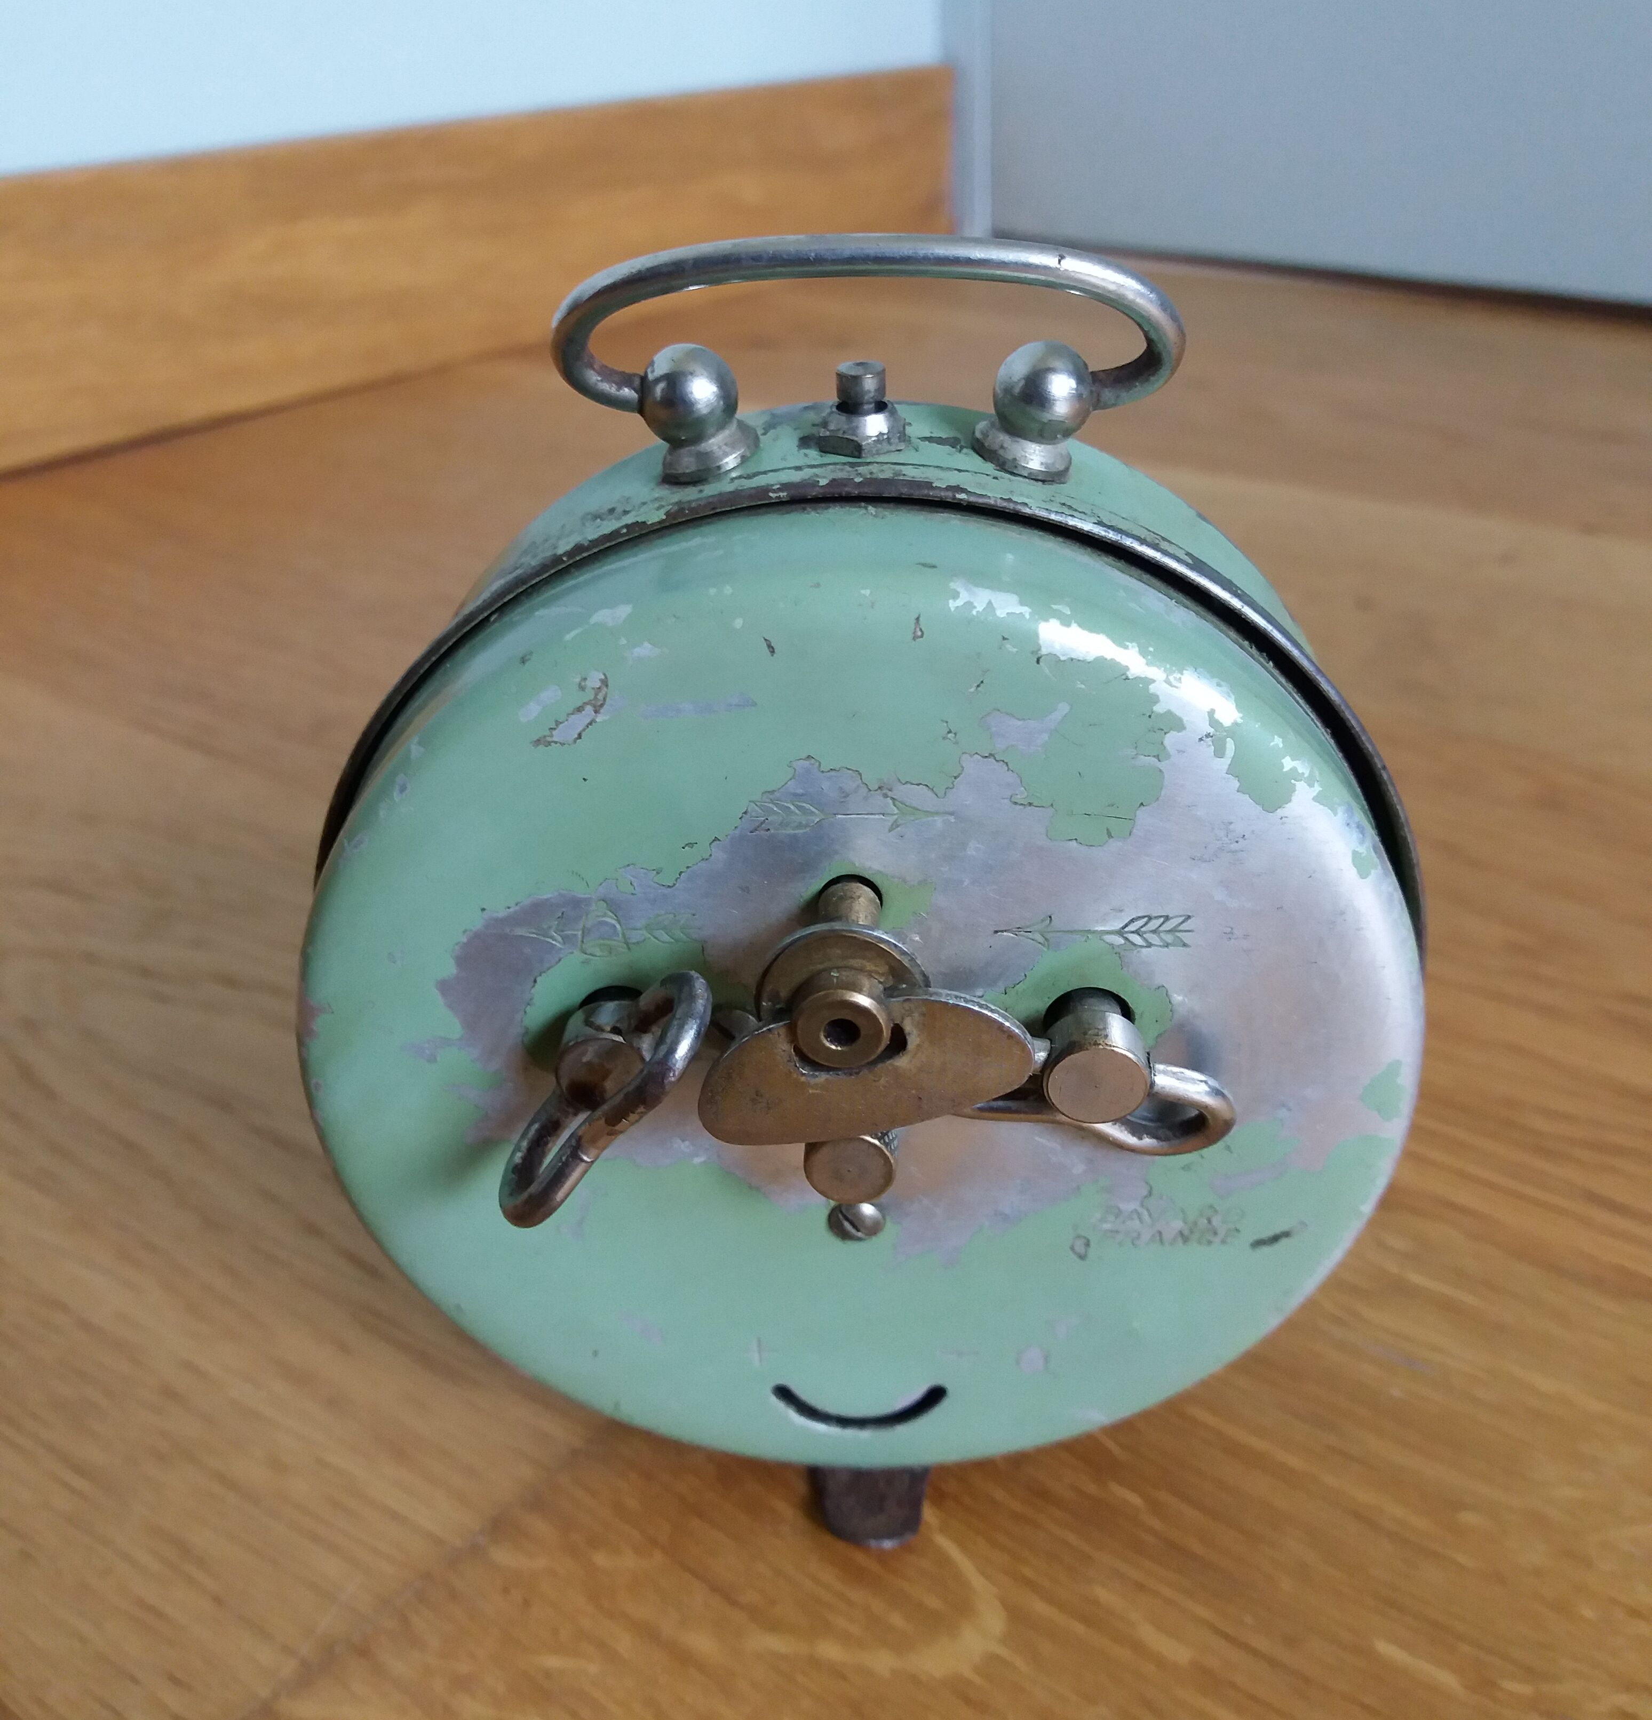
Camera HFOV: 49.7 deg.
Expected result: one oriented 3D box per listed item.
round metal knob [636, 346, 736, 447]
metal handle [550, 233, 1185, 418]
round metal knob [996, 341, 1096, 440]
[{"bbox_3d":[-0.011,-0.036,0.137,0.008,0.008,0.008,0,29,0],"label":"round metal knob"},{"bbox_3d":[0.003,-0.039,0.132,0.047,0.016,0.003,0,59,0],"label":"metal handle"},{"bbox_3d":[0.017,-0.036,0.137,0.008,0.008,0.008,0,29,0],"label":"round metal knob"}]

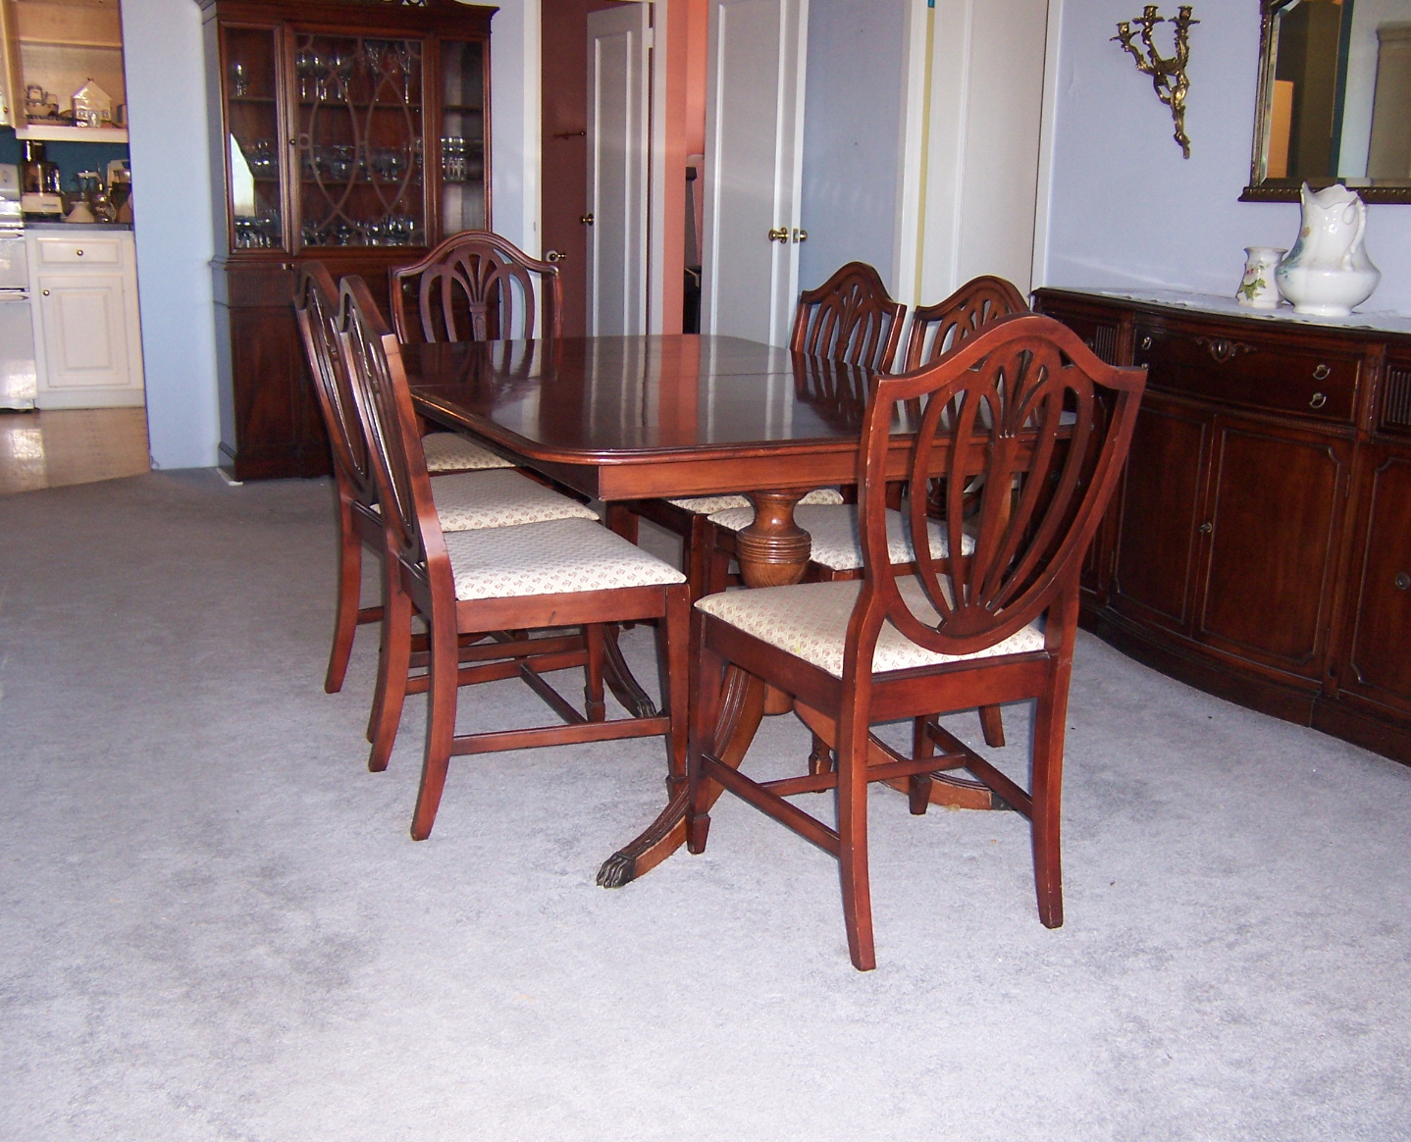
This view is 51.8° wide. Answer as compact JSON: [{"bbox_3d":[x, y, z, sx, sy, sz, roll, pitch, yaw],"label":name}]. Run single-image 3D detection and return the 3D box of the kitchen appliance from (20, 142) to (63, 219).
[{"bbox_3d":[-3.316,-1.945,7.243,0.205,0.396,0.250,-5,16,-24],"label":"kitchen appliance"}]

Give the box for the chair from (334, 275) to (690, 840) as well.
[{"bbox_3d":[-0.363,-0.051,2.641,0.550,0.950,0.480,-5,16,-23],"label":"chair"}]

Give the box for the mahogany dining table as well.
[{"bbox_3d":[-0.114,-0.030,3.048,1.040,0.751,1.654,-6,16,-24],"label":"mahogany dining table"}]

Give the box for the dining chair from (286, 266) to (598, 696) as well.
[{"bbox_3d":[-0.570,-0.178,3.144,0.553,0.970,0.490,-6,17,-27],"label":"dining chair"}]

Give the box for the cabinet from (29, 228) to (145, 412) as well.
[{"bbox_3d":[-3.189,-1.310,7.460,0.485,0.880,0.600,-5,16,-24],"label":"cabinet"}]

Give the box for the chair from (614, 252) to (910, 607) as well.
[{"bbox_3d":[0.113,-0.237,3.425,0.553,0.970,0.490,-6,16,-27],"label":"chair"}]

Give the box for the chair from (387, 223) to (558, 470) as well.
[{"bbox_3d":[-0.539,-0.369,3.832,0.501,0.992,0.566,-5,16,-21],"label":"chair"}]

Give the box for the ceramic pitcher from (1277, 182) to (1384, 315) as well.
[{"bbox_3d":[1.459,-0.750,3.393,0.244,0.293,0.244,-4,16,-20],"label":"ceramic pitcher"}]

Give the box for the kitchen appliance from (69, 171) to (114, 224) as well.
[{"bbox_3d":[-3.115,-1.896,7.367,0.218,0.281,0.200,-5,16,-24],"label":"kitchen appliance"}]

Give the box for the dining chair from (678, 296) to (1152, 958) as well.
[{"bbox_3d":[0.314,0.060,2.304,0.490,0.970,0.553,-6,16,-25],"label":"dining chair"}]

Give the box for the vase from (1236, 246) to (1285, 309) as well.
[{"bbox_3d":[1.338,-0.704,3.484,0.122,0.140,0.122,-5,16,-24],"label":"vase"}]

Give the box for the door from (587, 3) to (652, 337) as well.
[{"bbox_3d":[-0.487,-1.932,7.793,0.040,2.030,0.635,-8,17,-31],"label":"door"}]

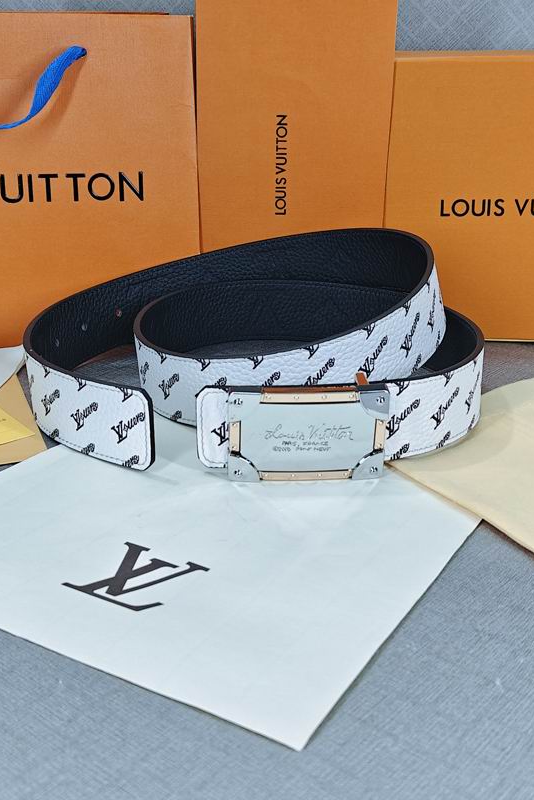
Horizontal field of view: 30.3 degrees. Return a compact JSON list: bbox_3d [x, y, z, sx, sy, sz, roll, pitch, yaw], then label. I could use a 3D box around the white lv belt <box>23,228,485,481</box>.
[{"bbox_3d":[-0.007,-0.041,0.539,0.247,0.076,0.216,0,23,0],"label":"white lv belt"}]

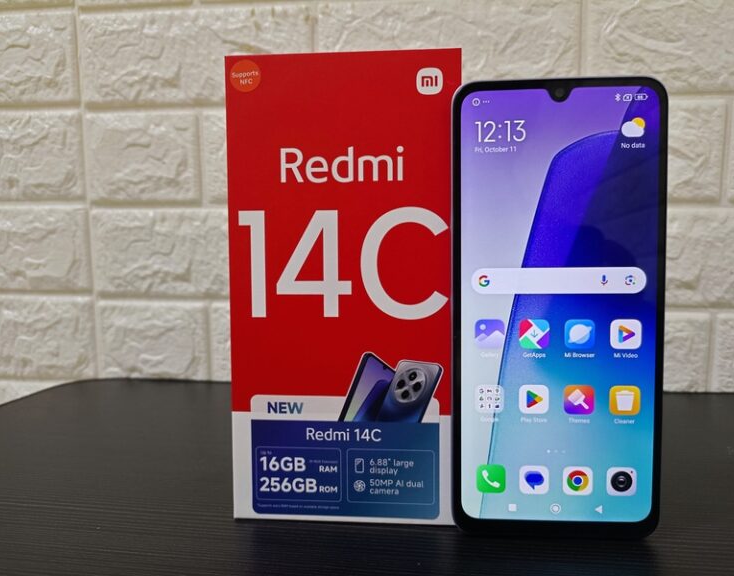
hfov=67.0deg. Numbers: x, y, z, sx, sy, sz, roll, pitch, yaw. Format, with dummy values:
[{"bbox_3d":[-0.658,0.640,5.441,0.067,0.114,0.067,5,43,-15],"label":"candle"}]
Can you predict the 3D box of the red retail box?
[{"bbox_3d":[-0.008,0.000,0.242,0.091,0.184,0.048,0,4,5],"label":"red retail box"}]

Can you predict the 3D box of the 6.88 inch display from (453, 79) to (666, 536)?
[{"bbox_3d":[0.071,0.009,0.207,0.078,0.172,0.009,0,3,4],"label":"6.88 inch display"}]

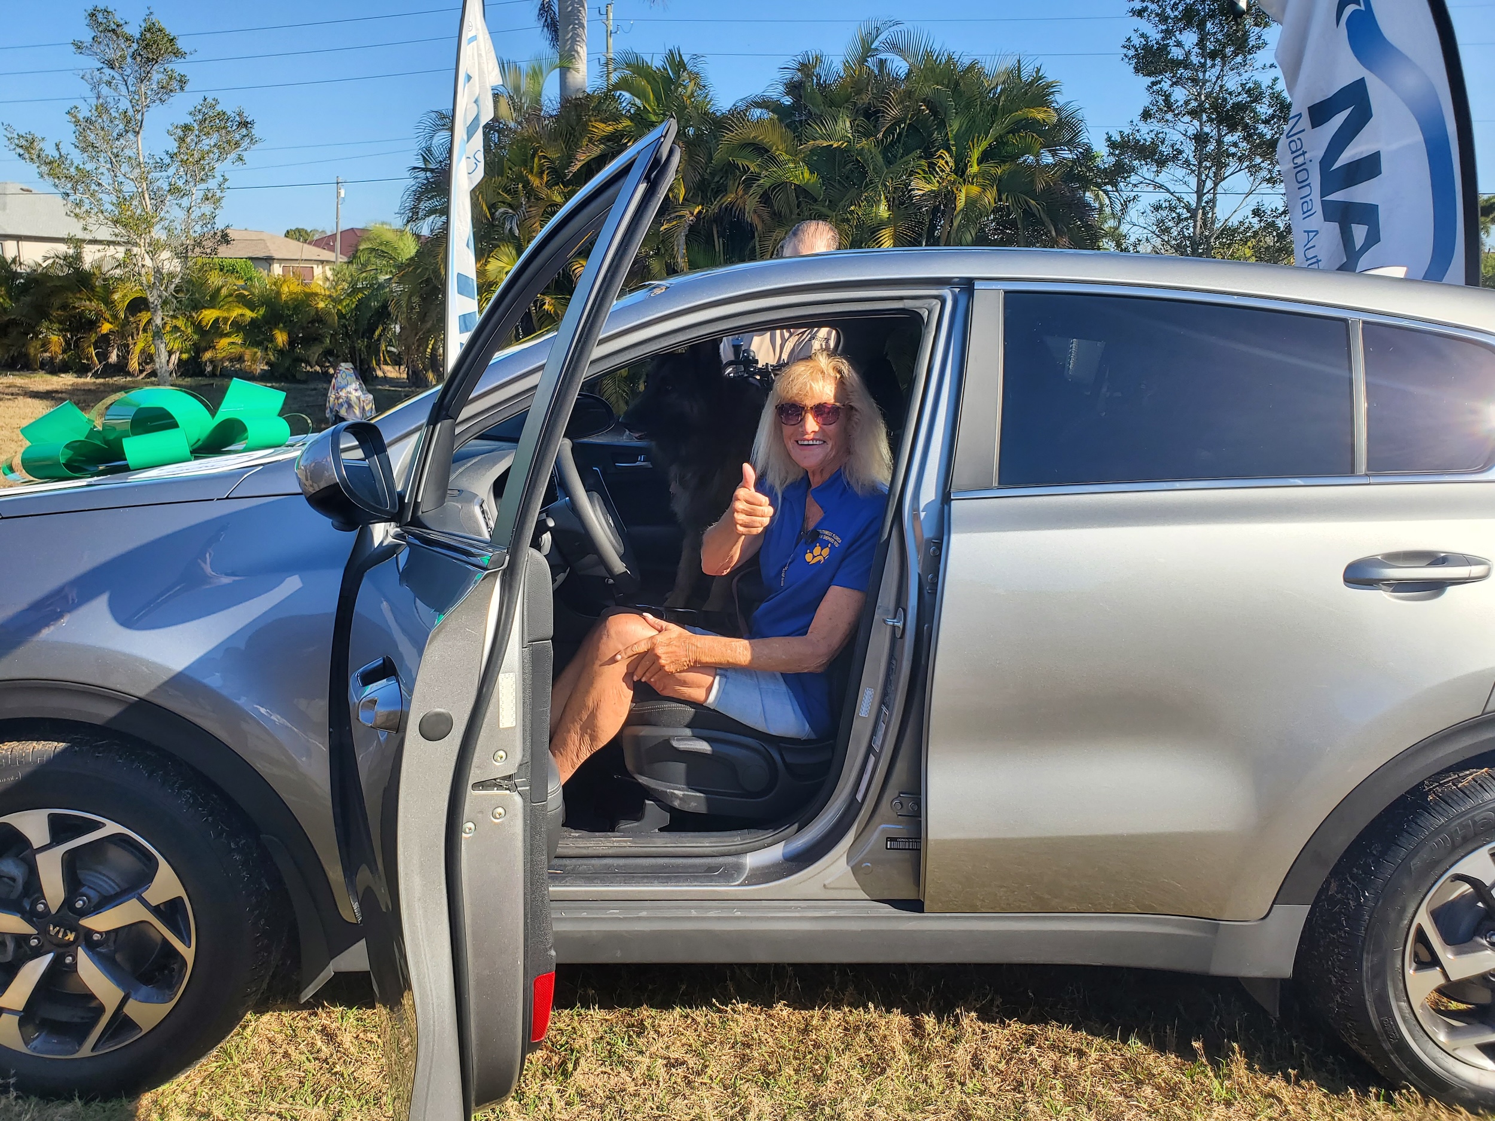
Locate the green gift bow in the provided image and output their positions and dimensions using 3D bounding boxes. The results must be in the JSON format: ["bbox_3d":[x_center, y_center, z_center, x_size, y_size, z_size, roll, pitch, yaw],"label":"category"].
[{"bbox_3d":[-1.347,-0.301,2.610,0.620,0.220,0.610,-3,10,-2],"label":"green gift bow"}]

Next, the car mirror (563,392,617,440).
[{"bbox_3d":[-0.522,-0.469,3.675,0.150,0.165,0.240,5,10,14],"label":"car mirror"}]

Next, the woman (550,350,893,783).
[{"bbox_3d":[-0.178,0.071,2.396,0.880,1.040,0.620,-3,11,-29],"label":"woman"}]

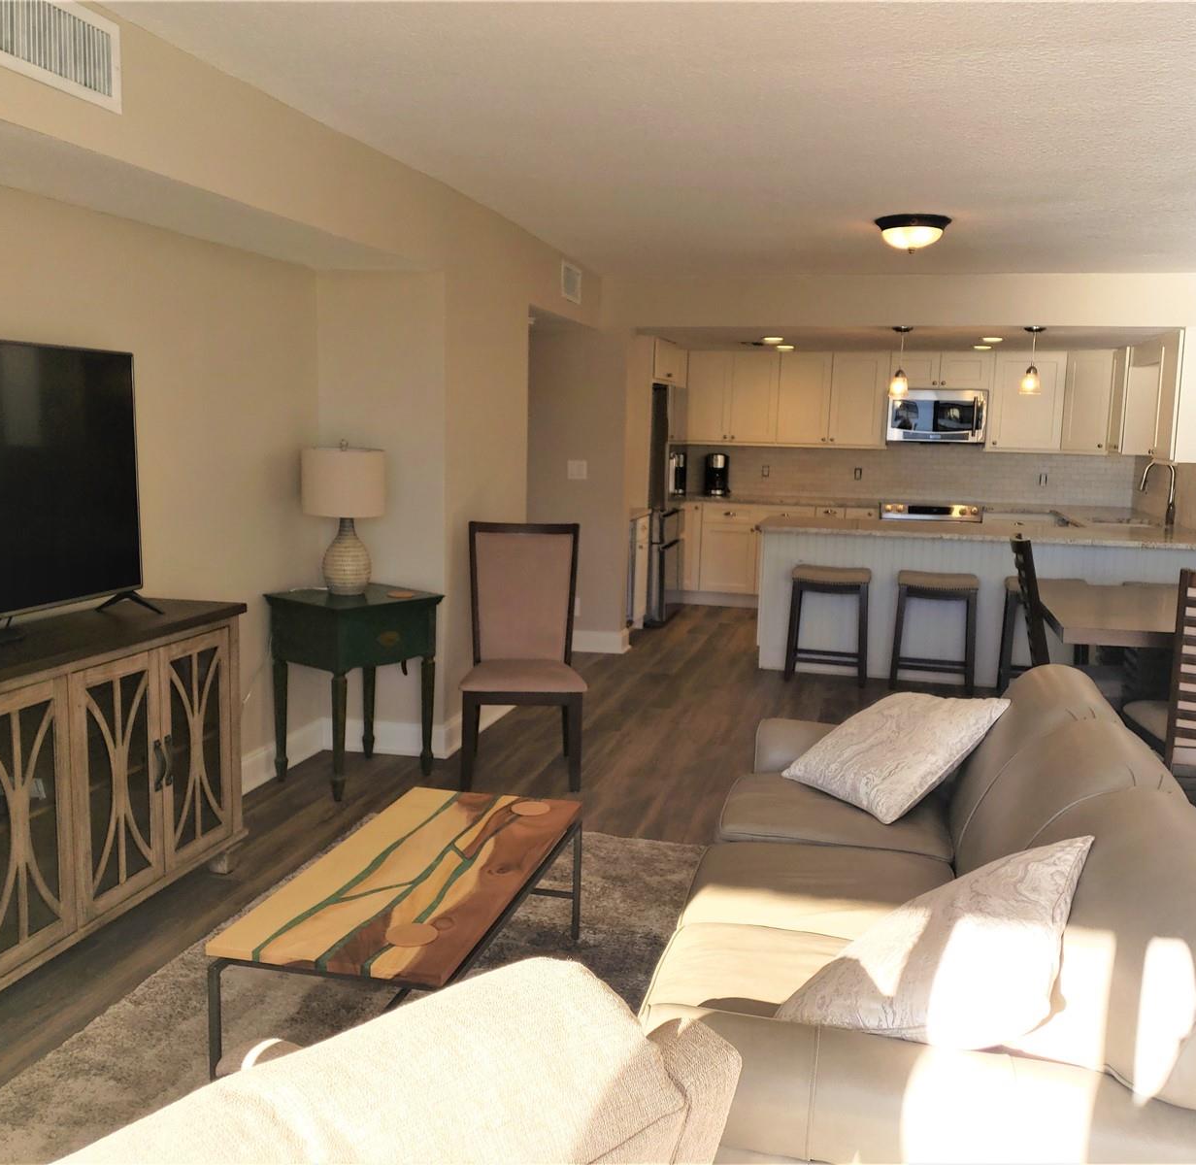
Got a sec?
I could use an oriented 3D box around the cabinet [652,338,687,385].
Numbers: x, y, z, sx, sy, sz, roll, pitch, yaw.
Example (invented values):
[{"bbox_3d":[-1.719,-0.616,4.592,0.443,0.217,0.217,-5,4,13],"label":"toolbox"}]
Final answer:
[{"bbox_3d":[0.276,-1.721,9.154,0.600,0.315,1.080,3,8,14],"label":"cabinet"}]

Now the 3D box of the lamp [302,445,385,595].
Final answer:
[{"bbox_3d":[-1.060,-0.268,4.886,0.348,0.614,0.348,3,8,14],"label":"lamp"}]

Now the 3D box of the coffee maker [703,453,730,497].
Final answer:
[{"bbox_3d":[1.044,-0.922,10.072,0.190,0.360,0.250,3,8,14],"label":"coffee maker"}]

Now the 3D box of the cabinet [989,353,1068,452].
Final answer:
[{"bbox_3d":[3.422,-1.442,9.355,0.560,0.790,0.320,3,8,14],"label":"cabinet"}]

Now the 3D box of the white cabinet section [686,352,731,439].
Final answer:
[{"bbox_3d":[0.994,-1.598,10.126,0.384,0.762,0.330,3,8,14],"label":"white cabinet section"}]

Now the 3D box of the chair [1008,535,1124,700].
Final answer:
[{"bbox_3d":[2.123,0.341,5.153,0.580,1.050,0.480,3,8,14],"label":"chair"}]

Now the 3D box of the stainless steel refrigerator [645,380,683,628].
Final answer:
[{"bbox_3d":[0.260,-0.636,9.186,0.730,1.780,0.860,3,8,14],"label":"stainless steel refrigerator"}]

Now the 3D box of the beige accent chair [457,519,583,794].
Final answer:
[{"bbox_3d":[-0.318,0.294,5.001,0.490,1.070,0.610,1,8,-3],"label":"beige accent chair"}]

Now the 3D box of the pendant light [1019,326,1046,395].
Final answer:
[{"bbox_3d":[2.592,-1.318,6.973,0.135,0.410,0.135,3,8,14],"label":"pendant light"}]

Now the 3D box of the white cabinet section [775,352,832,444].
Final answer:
[{"bbox_3d":[1.774,-1.556,9.936,0.432,0.762,0.330,3,8,14],"label":"white cabinet section"}]

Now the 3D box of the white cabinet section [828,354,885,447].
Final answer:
[{"bbox_3d":[2.209,-1.533,9.830,0.465,0.762,0.330,3,8,14],"label":"white cabinet section"}]

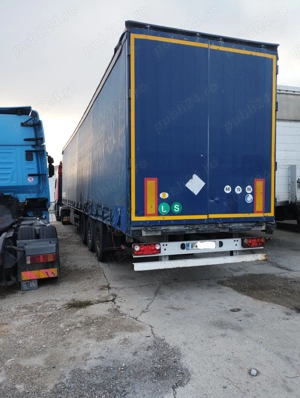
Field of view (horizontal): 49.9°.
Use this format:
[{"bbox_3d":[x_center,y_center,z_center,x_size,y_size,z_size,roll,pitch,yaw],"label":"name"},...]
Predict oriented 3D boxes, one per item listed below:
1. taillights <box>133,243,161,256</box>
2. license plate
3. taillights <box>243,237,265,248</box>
[{"bbox_3d":[-0.035,0.727,4.693,0.405,0.160,0.090,0,1,-19],"label":"taillights"},{"bbox_3d":[0.808,0.728,5.027,0.520,0.110,0.020,0,1,-19],"label":"license plate"},{"bbox_3d":[1.707,0.712,5.285,0.400,0.155,0.090,0,1,-19],"label":"taillights"}]

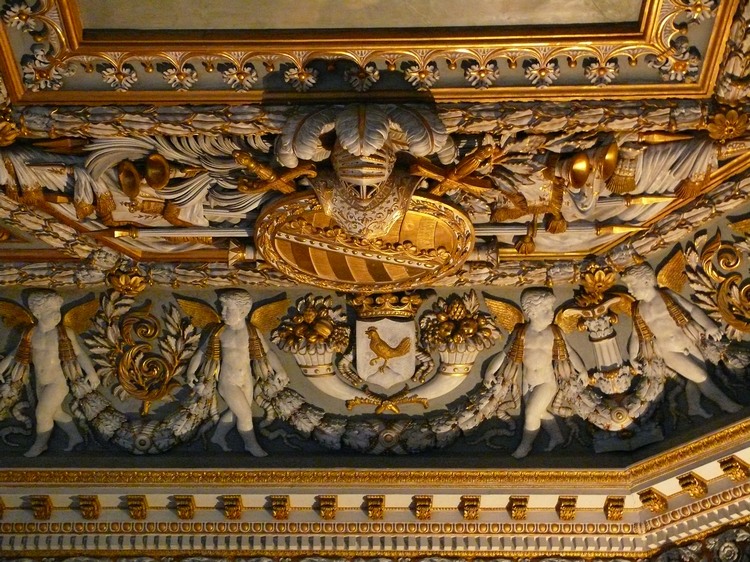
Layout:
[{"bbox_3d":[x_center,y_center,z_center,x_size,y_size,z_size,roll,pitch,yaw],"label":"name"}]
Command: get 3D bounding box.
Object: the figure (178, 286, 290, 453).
[{"bbox_3d":[-0.826,0.543,7.462,0.583,0.922,0.233,0,-22,3],"label":"figure"}]

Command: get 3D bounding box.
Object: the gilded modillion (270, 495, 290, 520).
[{"bbox_3d":[-0.519,1.258,7.089,0.093,0.084,0.140,0,-38,3],"label":"gilded modillion"}]

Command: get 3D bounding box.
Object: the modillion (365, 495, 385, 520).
[{"bbox_3d":[0.010,1.332,7.505,0.101,0.080,0.158,0,-36,2],"label":"modillion"}]

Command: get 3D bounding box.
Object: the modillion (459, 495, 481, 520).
[{"bbox_3d":[0.570,1.329,7.487,0.101,0.080,0.158,0,-36,2],"label":"modillion"}]

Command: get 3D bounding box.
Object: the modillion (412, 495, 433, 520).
[{"bbox_3d":[0.271,1.253,7.053,0.093,0.084,0.140,0,-38,3],"label":"modillion"}]

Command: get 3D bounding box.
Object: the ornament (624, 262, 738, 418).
[{"bbox_3d":[1.713,0.308,7.072,0.233,0.922,0.583,16,-38,-42],"label":"ornament"}]

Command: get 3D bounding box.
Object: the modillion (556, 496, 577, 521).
[{"bbox_3d":[1.060,1.248,7.018,0.093,0.084,0.140,0,-38,3],"label":"modillion"}]

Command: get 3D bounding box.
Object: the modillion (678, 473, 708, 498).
[{"bbox_3d":[1.801,1.159,7.221,0.158,0.080,0.101,30,-45,-33],"label":"modillion"}]

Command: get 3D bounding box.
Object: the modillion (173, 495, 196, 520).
[{"bbox_3d":[-1.058,1.262,7.113,0.093,0.084,0.140,0,-38,3],"label":"modillion"}]

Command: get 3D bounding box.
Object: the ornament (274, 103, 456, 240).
[{"bbox_3d":[-0.056,-0.643,7.542,1.040,0.500,0.760,0,-81,2],"label":"ornament"}]

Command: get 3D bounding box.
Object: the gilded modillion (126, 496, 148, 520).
[{"bbox_3d":[-1.321,1.263,7.124,0.093,0.084,0.140,0,-38,3],"label":"gilded modillion"}]

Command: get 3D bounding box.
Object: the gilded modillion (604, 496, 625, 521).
[{"bbox_3d":[1.410,1.325,7.459,0.101,0.080,0.158,0,-36,2],"label":"gilded modillion"}]

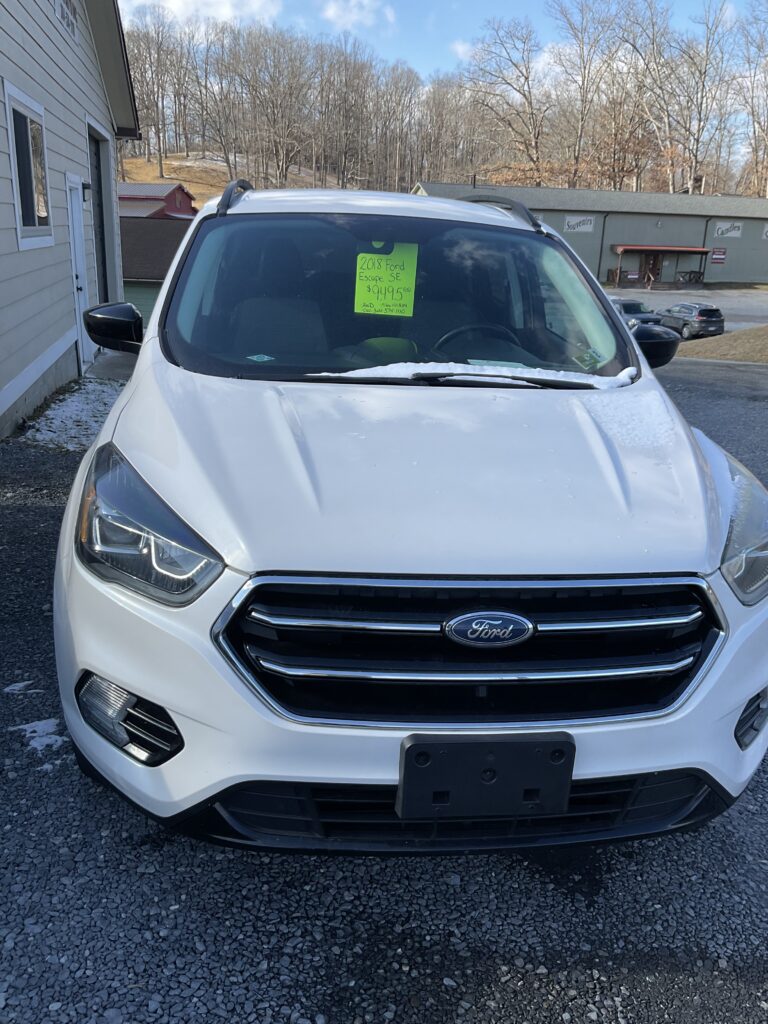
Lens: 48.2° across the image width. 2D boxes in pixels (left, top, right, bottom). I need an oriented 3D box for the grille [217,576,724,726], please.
[{"bbox_3d":[0.199,0.269,1.681,1.050,0.305,0.165,1,18,-8],"label":"grille"}]

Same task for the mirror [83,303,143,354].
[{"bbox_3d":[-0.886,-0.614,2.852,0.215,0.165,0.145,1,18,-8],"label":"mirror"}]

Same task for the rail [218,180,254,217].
[{"bbox_3d":[-0.646,-1.431,3.917,0.110,0.160,1.800,1,18,-8],"label":"rail"}]

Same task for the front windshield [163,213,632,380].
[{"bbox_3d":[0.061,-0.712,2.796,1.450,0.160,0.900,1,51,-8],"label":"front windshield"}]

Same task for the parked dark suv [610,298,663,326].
[{"bbox_3d":[12.700,-10.114,44.430,1.870,1.710,4.650,-2,19,-13],"label":"parked dark suv"}]

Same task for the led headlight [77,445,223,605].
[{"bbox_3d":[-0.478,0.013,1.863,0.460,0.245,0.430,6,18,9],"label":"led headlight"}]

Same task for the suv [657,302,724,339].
[{"bbox_3d":[16.261,-10.248,45.678,1.860,1.680,4.600,-2,19,-11],"label":"suv"}]

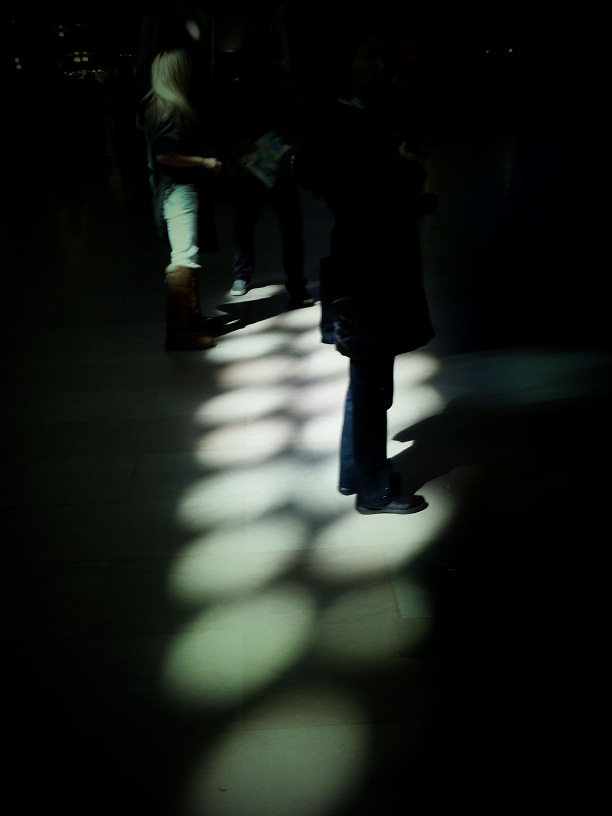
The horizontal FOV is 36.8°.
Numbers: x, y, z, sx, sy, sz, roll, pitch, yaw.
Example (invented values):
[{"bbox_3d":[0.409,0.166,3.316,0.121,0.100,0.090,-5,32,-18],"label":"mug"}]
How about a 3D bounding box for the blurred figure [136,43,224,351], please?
[{"bbox_3d":[-0.740,-1.196,5.374,0.460,1.680,0.470,-4,21,-7],"label":"blurred figure"}]

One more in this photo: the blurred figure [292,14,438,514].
[{"bbox_3d":[0.220,-0.450,3.247,0.500,1.735,0.520,-2,21,0],"label":"blurred figure"}]

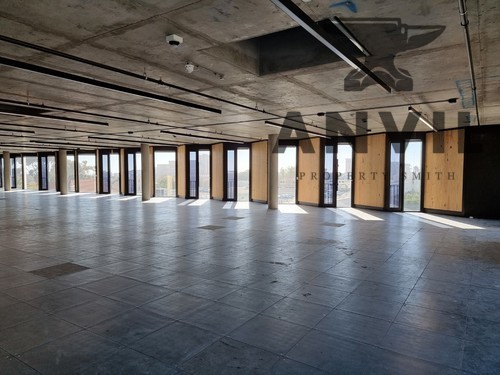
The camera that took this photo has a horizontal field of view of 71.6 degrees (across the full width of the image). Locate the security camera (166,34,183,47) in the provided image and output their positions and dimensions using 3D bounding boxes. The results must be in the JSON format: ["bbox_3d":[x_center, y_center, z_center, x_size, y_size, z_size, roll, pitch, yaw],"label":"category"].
[{"bbox_3d":[-0.840,-1.643,3.882,0.130,0.100,0.130,2,3,33],"label":"security camera"}]

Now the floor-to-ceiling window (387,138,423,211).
[{"bbox_3d":[6.020,-0.490,13.500,1.300,2.860,0.130,0,2,6],"label":"floor-to-ceiling window"}]

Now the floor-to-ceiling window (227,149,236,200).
[{"bbox_3d":[-0.954,-0.643,17.691,0.580,2.660,0.100,0,2,4],"label":"floor-to-ceiling window"}]

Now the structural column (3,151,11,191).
[{"bbox_3d":[-18.496,-1.227,26.435,0.390,3.000,0.390,2,3,33],"label":"structural column"}]

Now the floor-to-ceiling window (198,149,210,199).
[{"bbox_3d":[-2.469,-0.732,18.940,0.660,2.720,0.100,0,2,4],"label":"floor-to-ceiling window"}]

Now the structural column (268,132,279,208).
[{"bbox_3d":[0.985,-0.648,14.470,0.410,3.020,0.410,0,2,0],"label":"structural column"}]

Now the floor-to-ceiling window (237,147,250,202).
[{"bbox_3d":[-0.310,-0.669,17.640,0.720,2.720,0.100,0,2,4],"label":"floor-to-ceiling window"}]

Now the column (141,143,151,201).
[{"bbox_3d":[-5.496,-0.833,18.285,0.390,3.000,0.390,2,3,33],"label":"column"}]

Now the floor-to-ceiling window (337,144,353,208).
[{"bbox_3d":[4.060,-0.473,14.900,0.720,2.780,0.120,0,2,6],"label":"floor-to-ceiling window"}]

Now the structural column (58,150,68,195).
[{"bbox_3d":[-12.046,-1.033,22.435,0.390,3.000,0.390,2,3,33],"label":"structural column"}]

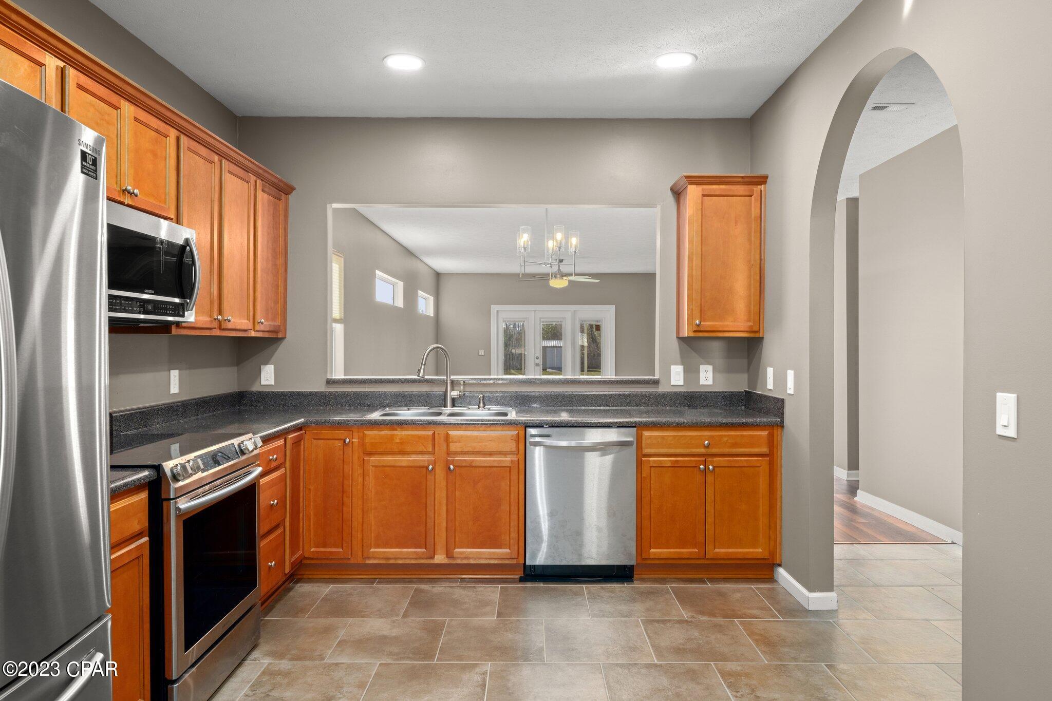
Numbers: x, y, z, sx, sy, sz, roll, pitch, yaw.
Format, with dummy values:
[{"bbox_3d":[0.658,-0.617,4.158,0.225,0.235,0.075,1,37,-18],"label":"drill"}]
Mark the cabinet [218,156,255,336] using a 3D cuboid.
[{"bbox_3d":[-1.678,-0.538,3.708,0.334,0.894,0.452,0,1,0],"label":"cabinet"}]

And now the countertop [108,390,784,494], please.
[{"bbox_3d":[-0.211,0.347,3.156,3.233,0.152,2.603,0,1,0],"label":"countertop"}]

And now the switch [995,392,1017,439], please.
[{"bbox_3d":[1.400,0.188,2.046,0.012,0.124,0.081,0,1,0],"label":"switch"}]

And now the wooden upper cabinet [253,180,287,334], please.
[{"bbox_3d":[-1.676,-0.542,4.188,0.334,0.899,0.487,0,1,0],"label":"wooden upper cabinet"}]

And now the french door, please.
[{"bbox_3d":[0.573,0.104,14.679,2.577,2.083,0.151,0,1,0],"label":"french door"}]

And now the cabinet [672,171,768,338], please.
[{"bbox_3d":[1.182,-0.558,4.310,0.487,0.955,0.354,0,1,0],"label":"cabinet"}]

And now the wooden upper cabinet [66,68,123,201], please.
[{"bbox_3d":[-1.683,-0.750,2.495,0.334,0.427,0.354,0,1,0],"label":"wooden upper cabinet"}]

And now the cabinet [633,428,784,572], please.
[{"bbox_3d":[1.006,0.810,4.152,0.792,0.791,0.615,0,1,0],"label":"cabinet"}]

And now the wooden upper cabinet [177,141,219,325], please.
[{"bbox_3d":[-1.661,-0.512,3.213,0.329,0.860,0.420,0,1,0],"label":"wooden upper cabinet"}]

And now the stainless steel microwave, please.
[{"bbox_3d":[-1.629,-0.312,2.673,0.437,0.422,0.759,0,1,0],"label":"stainless steel microwave"}]

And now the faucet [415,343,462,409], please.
[{"bbox_3d":[-0.531,0.162,4.283,0.260,0.397,0.130,0,1,-38],"label":"faucet"}]

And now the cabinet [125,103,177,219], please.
[{"bbox_3d":[-1.662,-0.743,2.803,0.329,0.400,0.385,0,1,0],"label":"cabinet"}]

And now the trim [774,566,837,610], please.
[{"bbox_3d":[1.492,1.257,3.753,0.171,0.090,0.477,0,1,0],"label":"trim"}]

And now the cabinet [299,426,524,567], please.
[{"bbox_3d":[-0.624,0.806,4.155,1.237,0.788,0.615,0,1,0],"label":"cabinet"}]

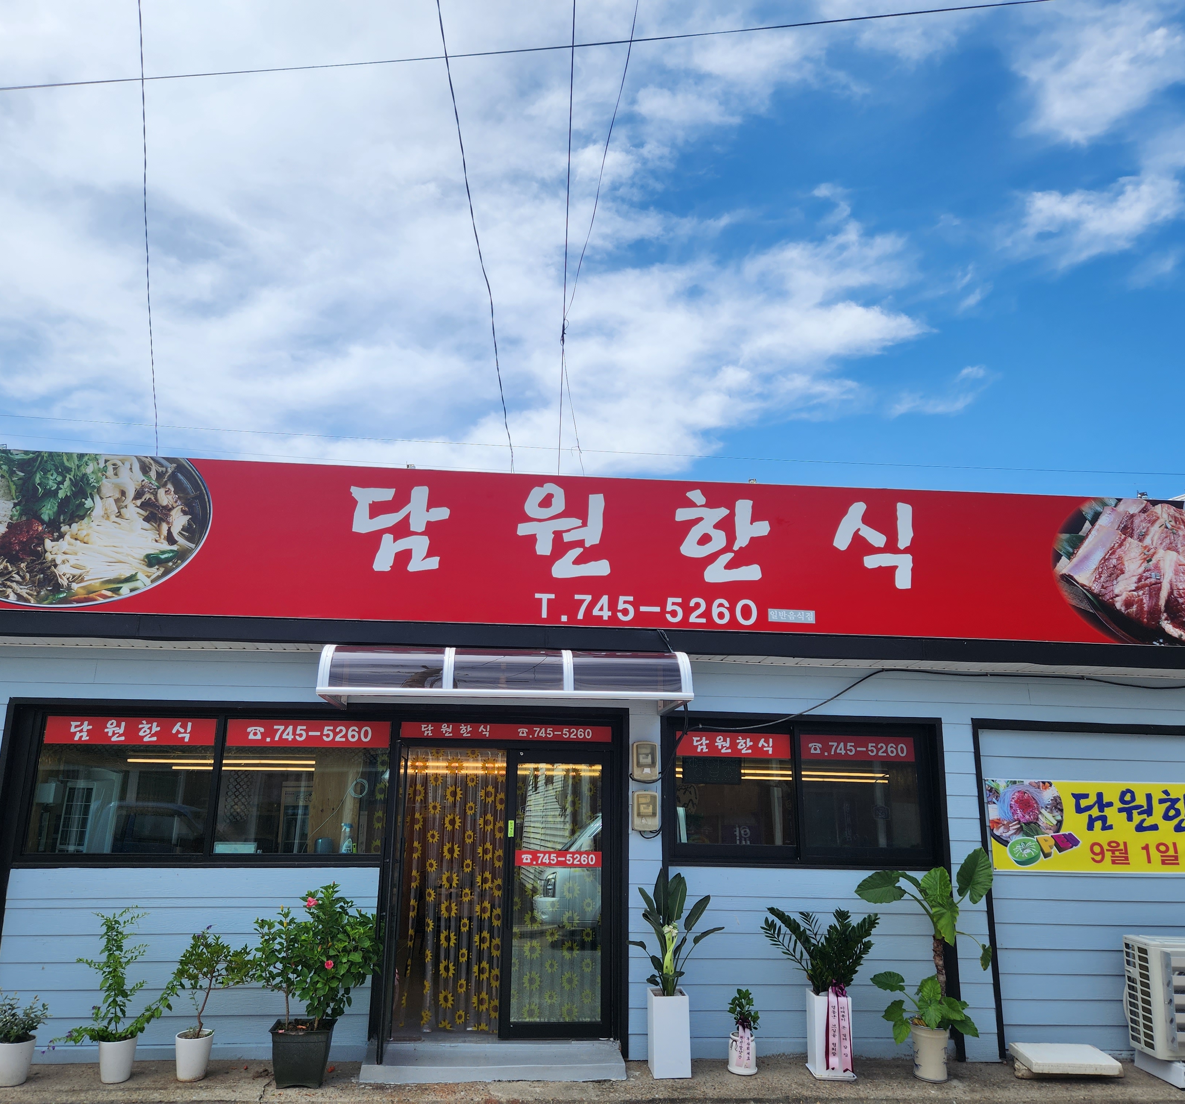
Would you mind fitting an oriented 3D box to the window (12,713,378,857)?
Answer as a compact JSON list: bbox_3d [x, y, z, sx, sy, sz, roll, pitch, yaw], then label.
[{"bbox_3d":[-2.558,1.576,6.559,2.307,0.946,0.120,2,-13,-5],"label":"window"}]

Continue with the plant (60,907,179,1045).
[{"bbox_3d":[-2.992,2.690,6.230,0.665,0.784,0.460,2,-14,-5],"label":"plant"}]

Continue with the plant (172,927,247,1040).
[{"bbox_3d":[-2.462,2.767,6.294,0.462,0.661,0.440,2,-14,-5],"label":"plant"}]

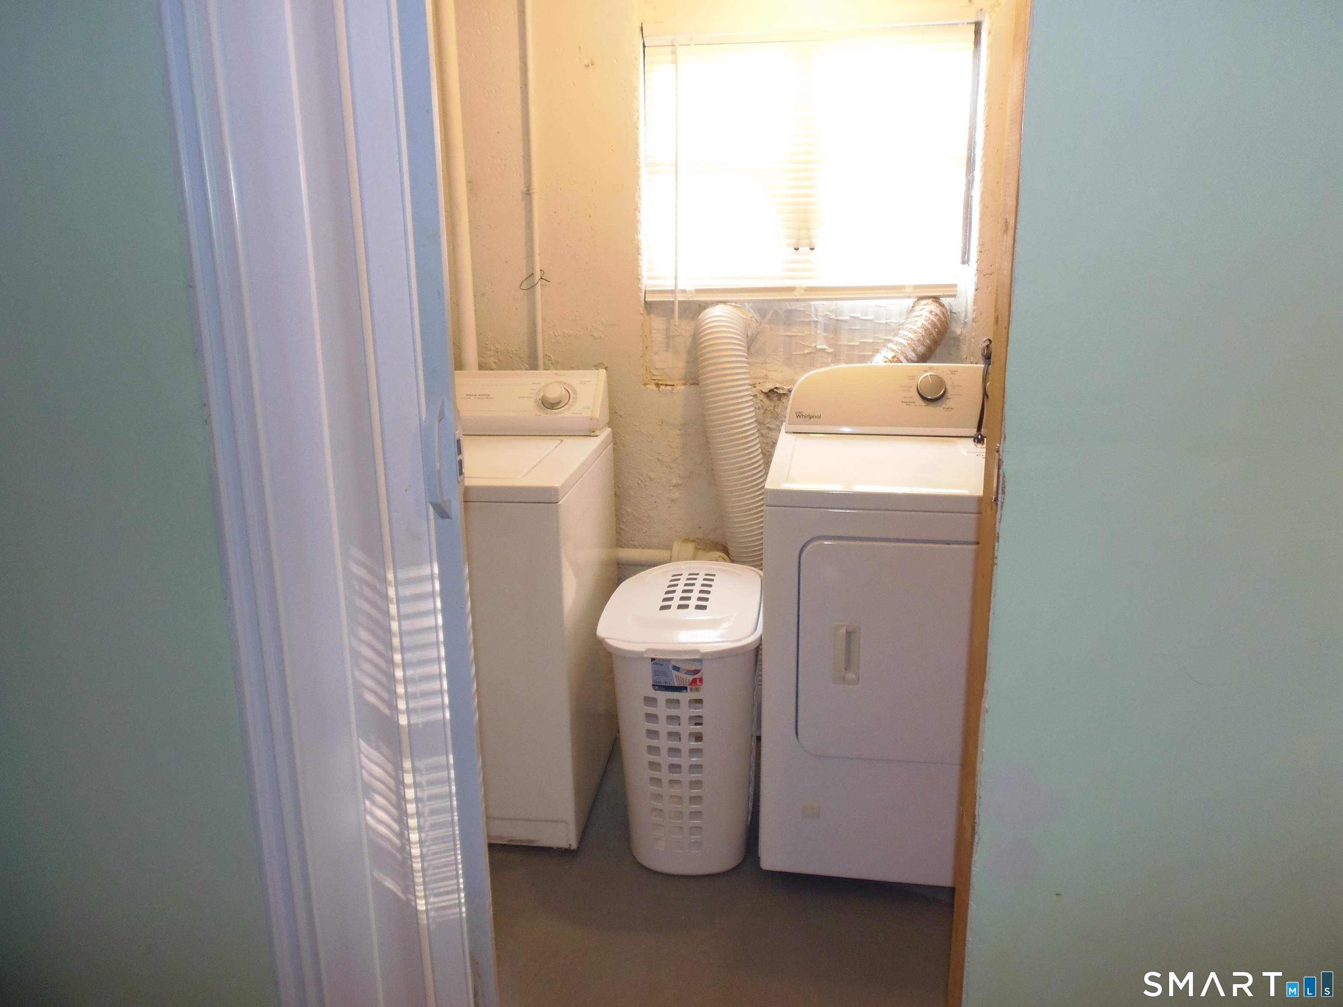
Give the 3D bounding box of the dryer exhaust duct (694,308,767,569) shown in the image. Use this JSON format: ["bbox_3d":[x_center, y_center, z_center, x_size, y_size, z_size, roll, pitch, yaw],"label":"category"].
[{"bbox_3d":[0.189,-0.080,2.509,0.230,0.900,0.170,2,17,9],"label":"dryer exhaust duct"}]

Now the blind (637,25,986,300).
[{"bbox_3d":[0.351,-0.895,2.490,0.860,0.675,0.045,2,17,9],"label":"blind"}]

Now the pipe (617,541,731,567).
[{"bbox_3d":[-0.007,0.163,2.740,0.400,0.075,0.075,2,17,9],"label":"pipe"}]

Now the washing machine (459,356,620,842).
[{"bbox_3d":[-0.526,0.226,2.391,0.670,1.080,0.600,1,16,8],"label":"washing machine"}]

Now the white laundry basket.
[{"bbox_3d":[0.040,0.507,2.212,0.365,0.625,0.455,1,16,8],"label":"white laundry basket"}]

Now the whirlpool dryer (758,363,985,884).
[{"bbox_3d":[0.614,0.250,2.226,0.737,1.093,0.690,2,17,10],"label":"whirlpool dryer"}]

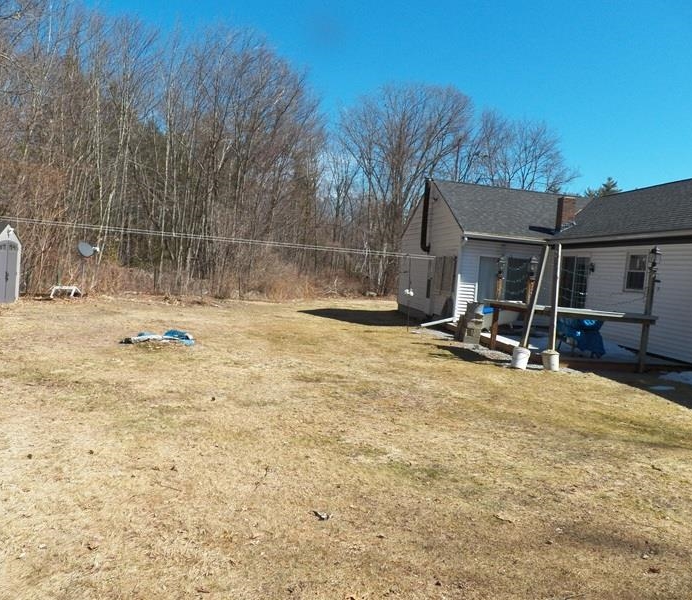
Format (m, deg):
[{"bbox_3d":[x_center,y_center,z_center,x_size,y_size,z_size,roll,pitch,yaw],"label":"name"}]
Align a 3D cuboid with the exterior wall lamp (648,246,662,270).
[{"bbox_3d":[5.957,-0.799,12.464,0.200,0.450,0.200,5,3,-7],"label":"exterior wall lamp"}]

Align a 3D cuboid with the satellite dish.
[{"bbox_3d":[-8.846,-1.733,22.300,0.460,0.620,0.600,6,3,21],"label":"satellite dish"}]

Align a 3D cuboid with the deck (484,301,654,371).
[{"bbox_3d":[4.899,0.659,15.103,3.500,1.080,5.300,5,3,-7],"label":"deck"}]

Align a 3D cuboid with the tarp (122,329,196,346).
[{"bbox_3d":[-3.661,0.704,12.595,1.320,0.210,0.850,5,3,-7],"label":"tarp"}]

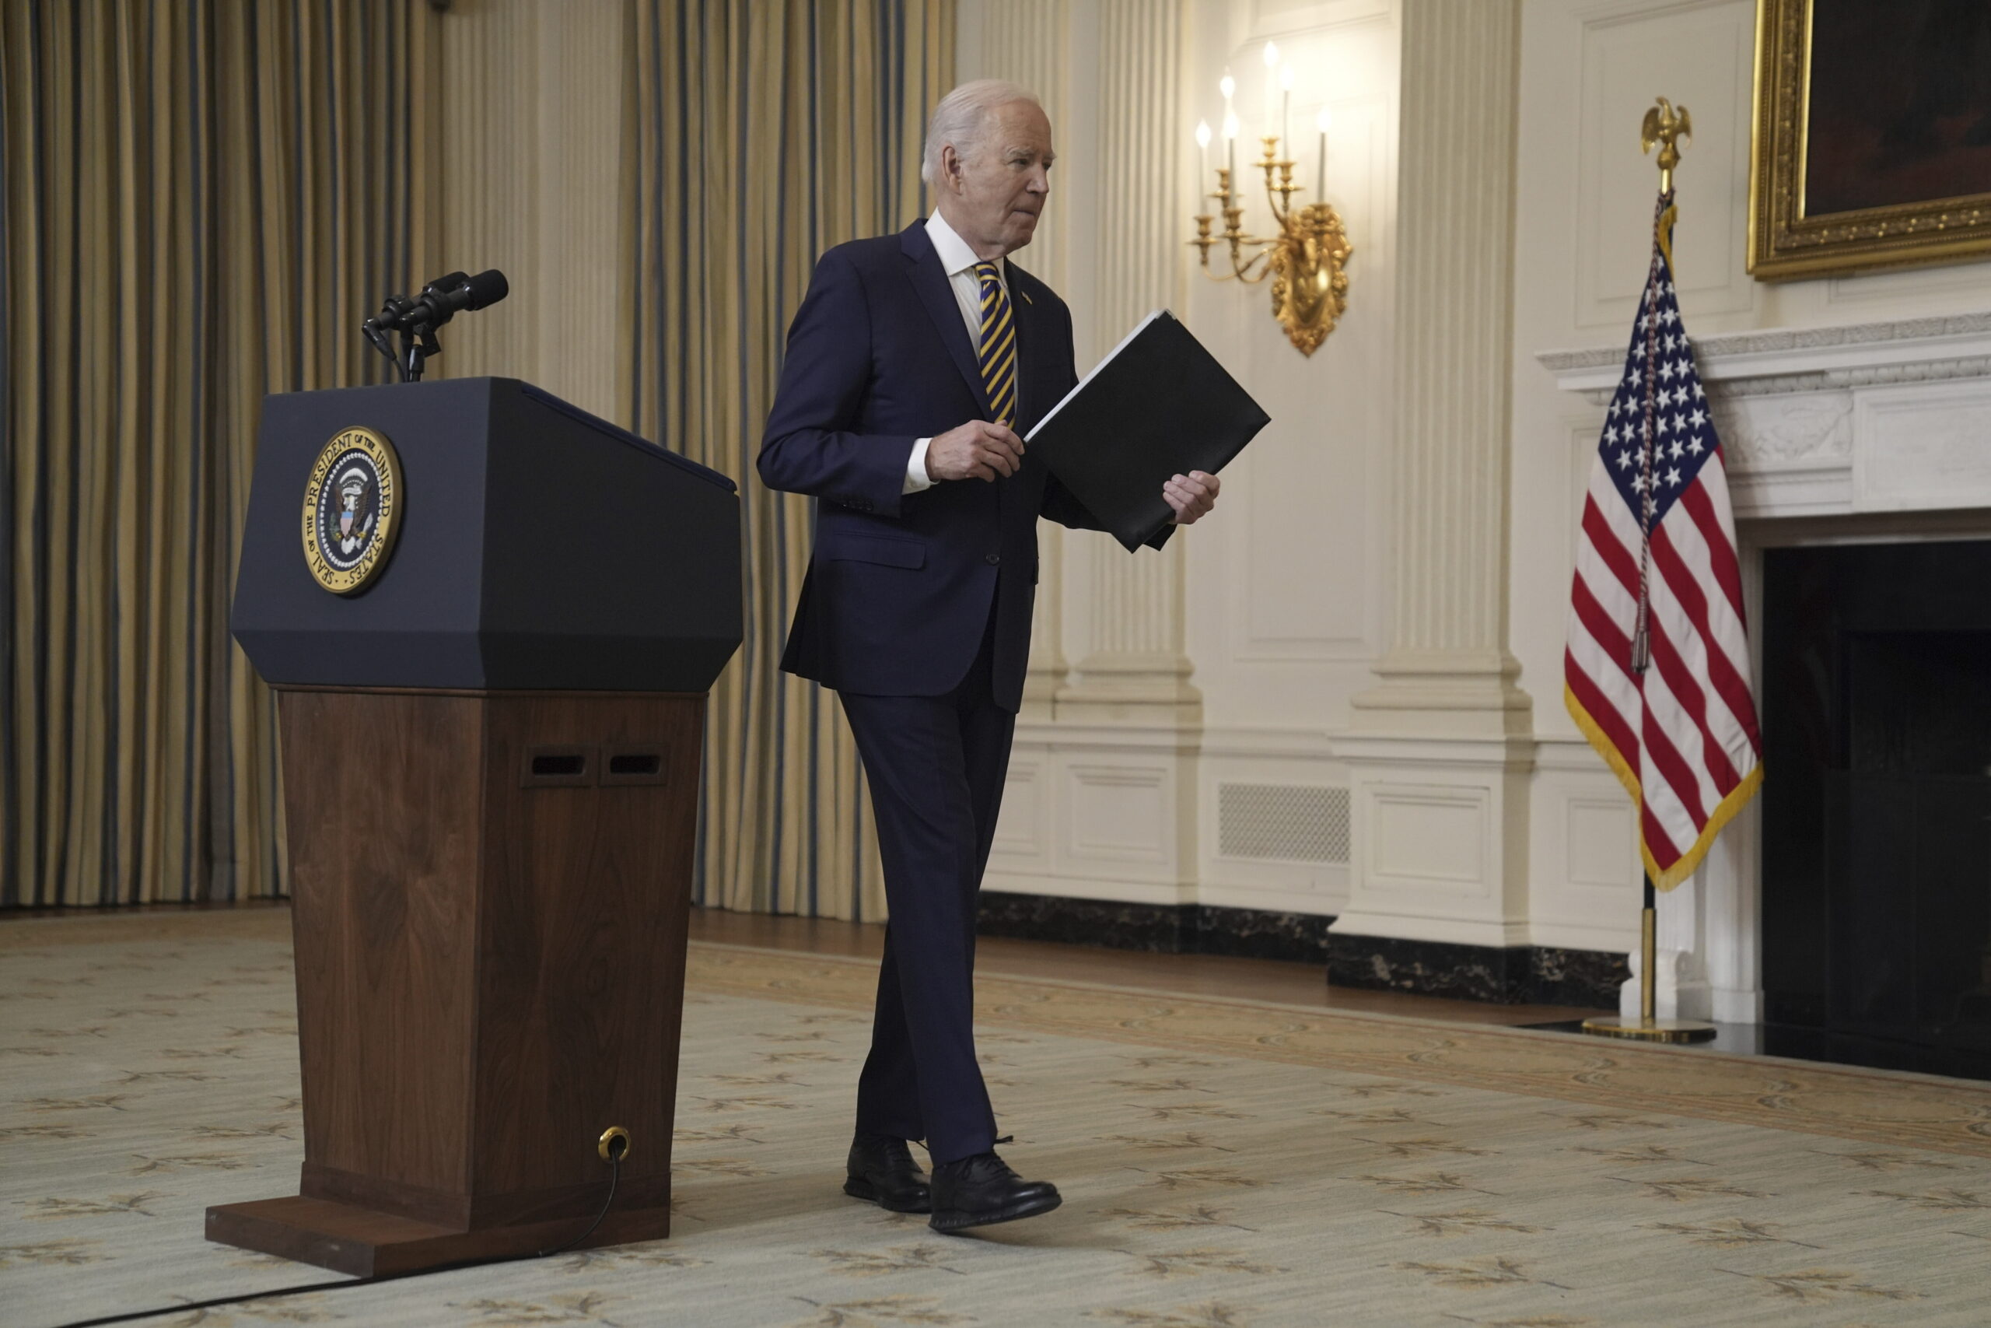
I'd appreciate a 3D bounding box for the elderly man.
[{"bbox_3d":[-0.032,-0.013,5.209,0.570,1.800,0.640,2,-1,-43],"label":"elderly man"}]

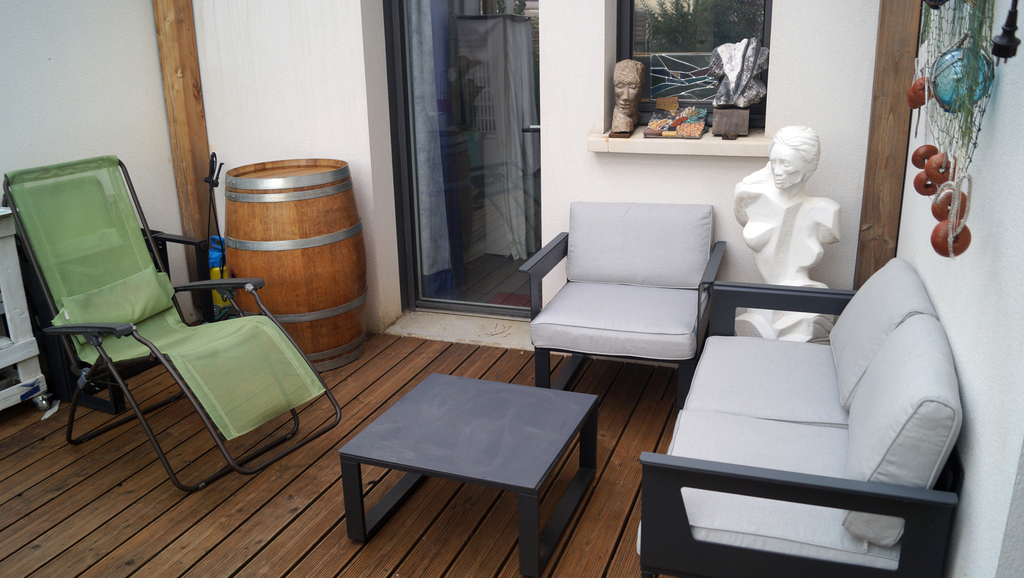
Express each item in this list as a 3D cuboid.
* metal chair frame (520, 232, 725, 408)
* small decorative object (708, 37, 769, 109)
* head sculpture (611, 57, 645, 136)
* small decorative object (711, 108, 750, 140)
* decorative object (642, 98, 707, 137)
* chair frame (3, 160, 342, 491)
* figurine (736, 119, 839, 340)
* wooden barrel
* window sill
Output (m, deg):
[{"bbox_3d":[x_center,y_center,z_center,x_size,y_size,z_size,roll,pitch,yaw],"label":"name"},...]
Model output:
[{"bbox_3d":[0.502,0.157,3.319,0.755,0.650,0.670,5,19,19],"label":"metal chair frame"},{"bbox_3d":[0.949,-0.907,3.235,0.240,0.285,0.150,5,19,19],"label":"small decorative object"},{"bbox_3d":[0.515,-0.843,3.388,0.145,0.330,0.170,6,19,22],"label":"head sculpture"},{"bbox_3d":[0.936,-0.709,3.283,0.150,0.125,0.130,5,19,19],"label":"small decorative object"},{"bbox_3d":[0.740,-0.758,3.400,0.255,0.150,0.290,5,19,19],"label":"decorative object"},{"bbox_3d":[-1.262,0.110,2.920,1.250,1.070,0.630,11,22,33],"label":"chair frame"},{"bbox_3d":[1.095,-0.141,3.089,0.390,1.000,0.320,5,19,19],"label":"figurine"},{"bbox_3d":[-1.051,-0.120,3.808,0.665,0.950,0.665,5,19,19],"label":"wooden barrel"},{"bbox_3d":[0.771,-0.664,3.437,0.830,0.085,0.340,5,19,19],"label":"window sill"}]

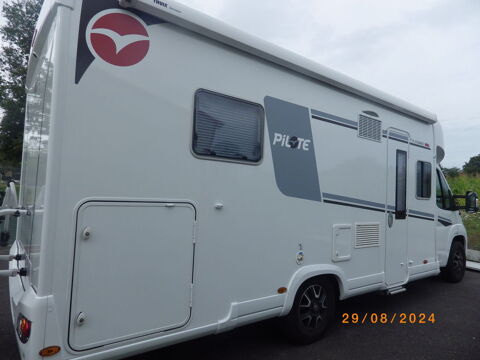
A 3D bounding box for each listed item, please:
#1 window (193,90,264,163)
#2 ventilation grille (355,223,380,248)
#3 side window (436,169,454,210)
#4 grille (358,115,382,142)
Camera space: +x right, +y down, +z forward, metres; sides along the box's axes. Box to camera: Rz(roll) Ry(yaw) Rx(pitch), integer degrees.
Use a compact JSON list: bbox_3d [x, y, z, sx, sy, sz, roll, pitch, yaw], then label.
[{"bbox_3d":[-0.063,-0.403,2.438,0.685,0.530,0.040,5,-4,-36],"label":"window"},{"bbox_3d":[1.497,0.643,3.546,0.525,0.285,0.035,5,-4,-36],"label":"ventilation grille"},{"bbox_3d":[3.442,0.164,5.143,0.850,0.700,0.070,5,-4,-36],"label":"side window"},{"bbox_3d":[1.558,-0.608,3.615,0.520,0.285,0.035,5,-4,-36],"label":"grille"}]

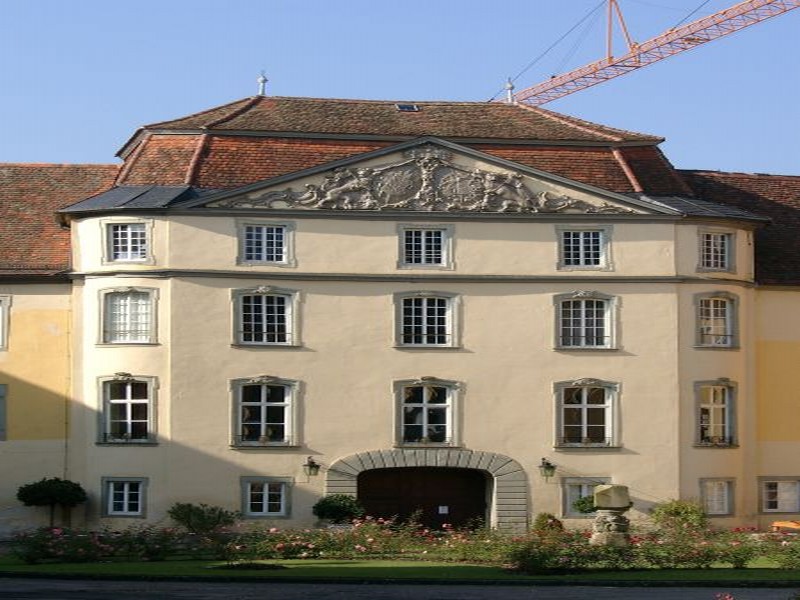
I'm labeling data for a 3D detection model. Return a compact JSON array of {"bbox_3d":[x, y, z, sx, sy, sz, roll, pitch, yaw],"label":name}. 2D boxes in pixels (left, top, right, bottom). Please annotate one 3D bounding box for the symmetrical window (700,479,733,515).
[{"bbox_3d":[9.782,6.071,63.935,1.750,1.224,0.250,4,-6,-42],"label":"symmetrical window"}]

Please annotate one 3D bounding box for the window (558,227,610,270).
[{"bbox_3d":[5.550,-1.558,62.905,1.658,1.339,0.300,0,-5,-6],"label":"window"}]

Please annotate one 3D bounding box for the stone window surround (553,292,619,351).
[{"bbox_3d":[6.330,0.699,70.968,2.298,2.054,0.300,1,-5,-7],"label":"stone window surround"}]

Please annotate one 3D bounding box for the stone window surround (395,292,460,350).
[{"bbox_3d":[0.867,0.638,68.073,2.243,1.900,0.350,1,-3,-6],"label":"stone window surround"}]

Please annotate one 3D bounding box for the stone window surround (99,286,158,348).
[{"bbox_3d":[-8.863,0.537,67.651,2.234,1.954,0.350,-1,-3,19],"label":"stone window surround"}]

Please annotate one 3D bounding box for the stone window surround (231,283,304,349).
[{"bbox_3d":[-4.343,0.540,67.583,2.075,1.948,0.270,1,-3,-6],"label":"stone window surround"}]

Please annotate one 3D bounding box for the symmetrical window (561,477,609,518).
[{"bbox_3d":[6.332,6.686,70.423,1.693,1.416,0.300,1,-5,-7],"label":"symmetrical window"}]

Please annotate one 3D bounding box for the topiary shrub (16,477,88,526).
[{"bbox_3d":[-11.110,6.506,66.500,2.270,1.726,2.156,0,-3,0],"label":"topiary shrub"}]

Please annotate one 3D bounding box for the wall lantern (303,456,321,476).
[{"bbox_3d":[-2.927,5.524,68.798,0.595,0.695,0.600,1,-5,-7],"label":"wall lantern"}]

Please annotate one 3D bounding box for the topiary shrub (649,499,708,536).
[{"bbox_3d":[9.242,7.159,68.781,1.918,1.190,1.700,1,-5,-7],"label":"topiary shrub"}]

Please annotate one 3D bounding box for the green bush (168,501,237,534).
[{"bbox_3d":[-5.586,6.180,58.830,2.027,0.900,1.700,0,-5,-6],"label":"green bush"}]

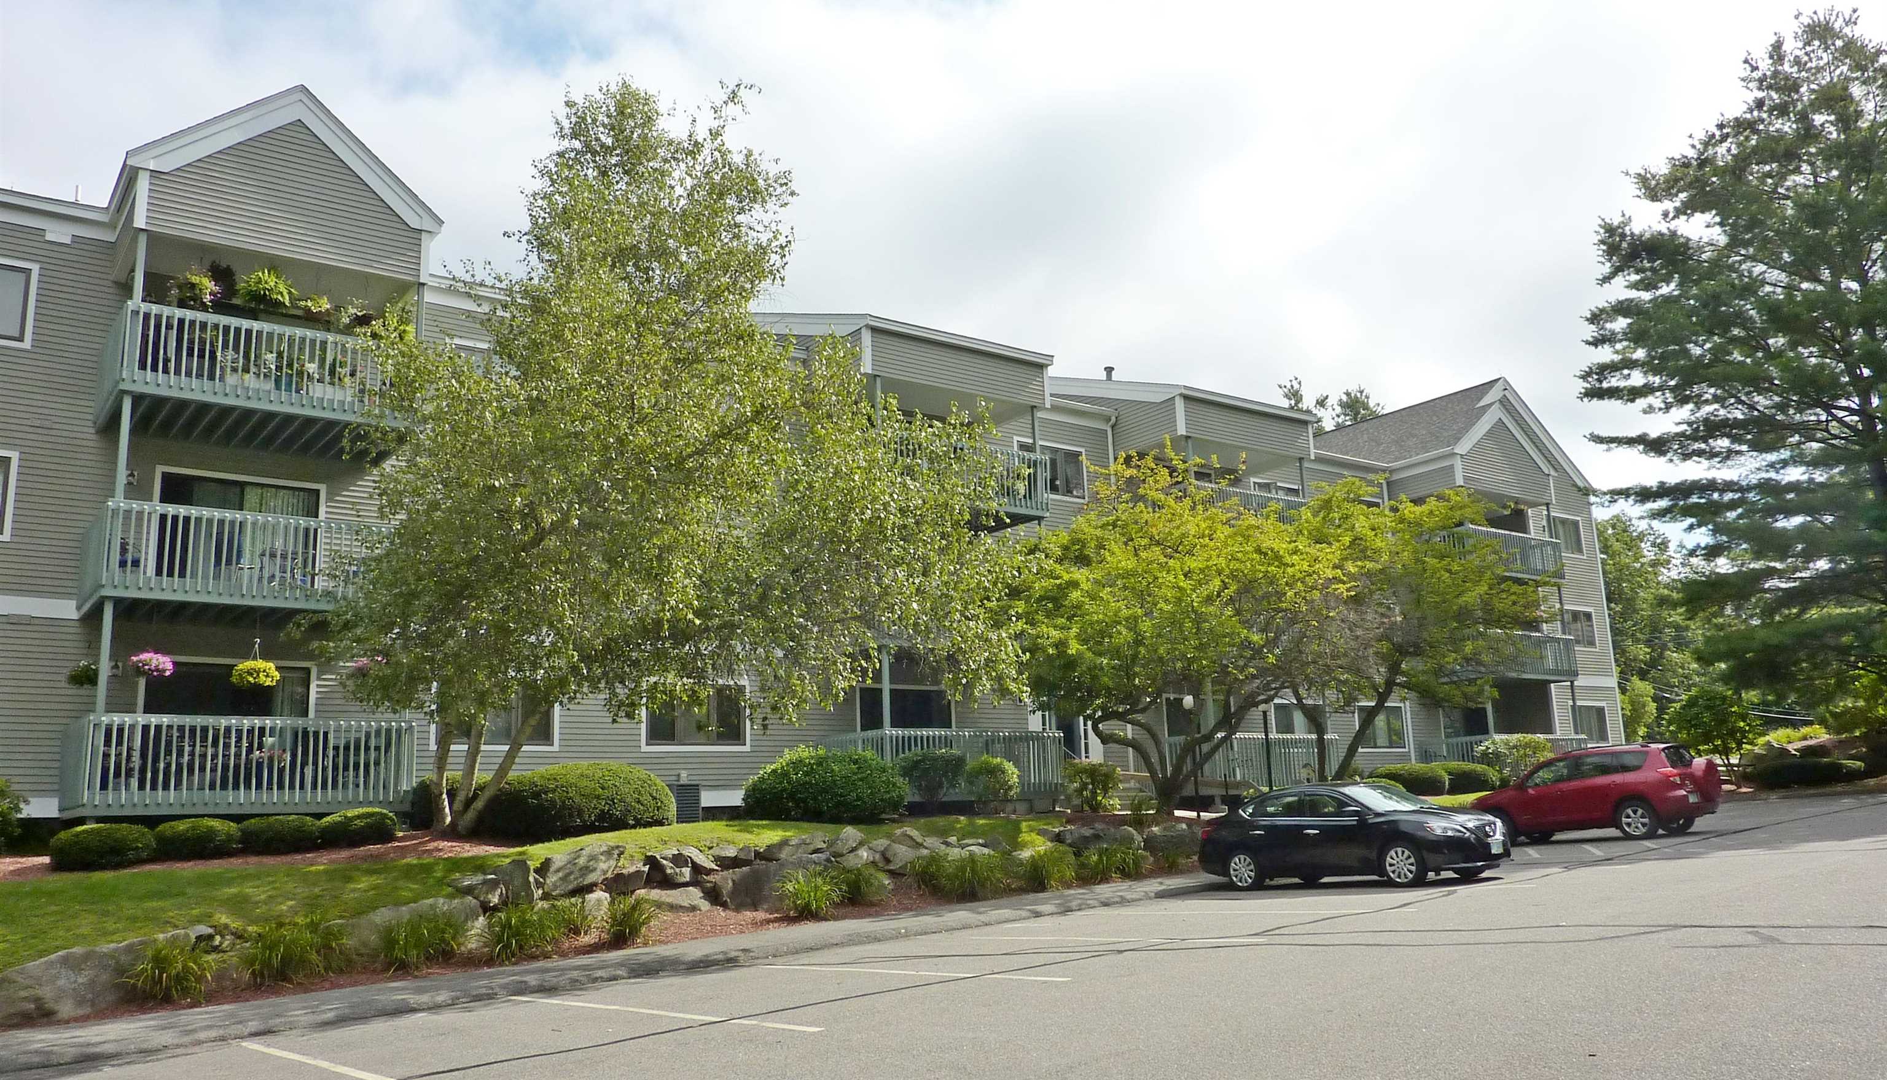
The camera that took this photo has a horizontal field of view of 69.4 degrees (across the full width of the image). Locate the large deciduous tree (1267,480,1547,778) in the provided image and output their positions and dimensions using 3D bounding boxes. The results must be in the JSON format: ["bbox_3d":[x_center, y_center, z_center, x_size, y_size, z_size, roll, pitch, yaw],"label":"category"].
[{"bbox_3d":[9.153,1.961,27.628,5.312,6.466,5.046,-6,-12,18],"label":"large deciduous tree"}]

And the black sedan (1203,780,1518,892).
[{"bbox_3d":[5.916,4.294,19.953,1.780,1.490,4.620,6,-15,-39],"label":"black sedan"}]

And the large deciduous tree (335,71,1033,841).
[{"bbox_3d":[-3.859,-1.589,20.769,10.262,11.621,8.800,0,-11,-11],"label":"large deciduous tree"}]

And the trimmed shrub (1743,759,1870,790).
[{"bbox_3d":[23.435,6.354,37.053,1.600,0.746,2.767,7,-14,-39],"label":"trimmed shrub"}]

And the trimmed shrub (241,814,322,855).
[{"bbox_3d":[-8.525,3.779,17.524,0.941,0.496,0.941,6,-14,-36],"label":"trimmed shrub"}]

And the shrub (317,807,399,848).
[{"bbox_3d":[-7.770,3.812,18.083,1.009,0.533,1.009,6,-14,-36],"label":"shrub"}]

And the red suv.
[{"bbox_3d":[12.344,4.909,26.211,1.850,1.720,4.550,6,-16,-40],"label":"red suv"}]

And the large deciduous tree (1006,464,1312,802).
[{"bbox_3d":[3.788,1.683,24.636,5.195,6.499,4.935,-4,-11,8],"label":"large deciduous tree"}]

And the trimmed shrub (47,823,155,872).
[{"bbox_3d":[-10.079,3.667,16.320,1.087,0.548,1.087,6,-14,-36],"label":"trimmed shrub"}]

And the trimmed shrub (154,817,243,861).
[{"bbox_3d":[-9.275,3.715,16.976,0.971,0.517,0.971,6,-14,-36],"label":"trimmed shrub"}]

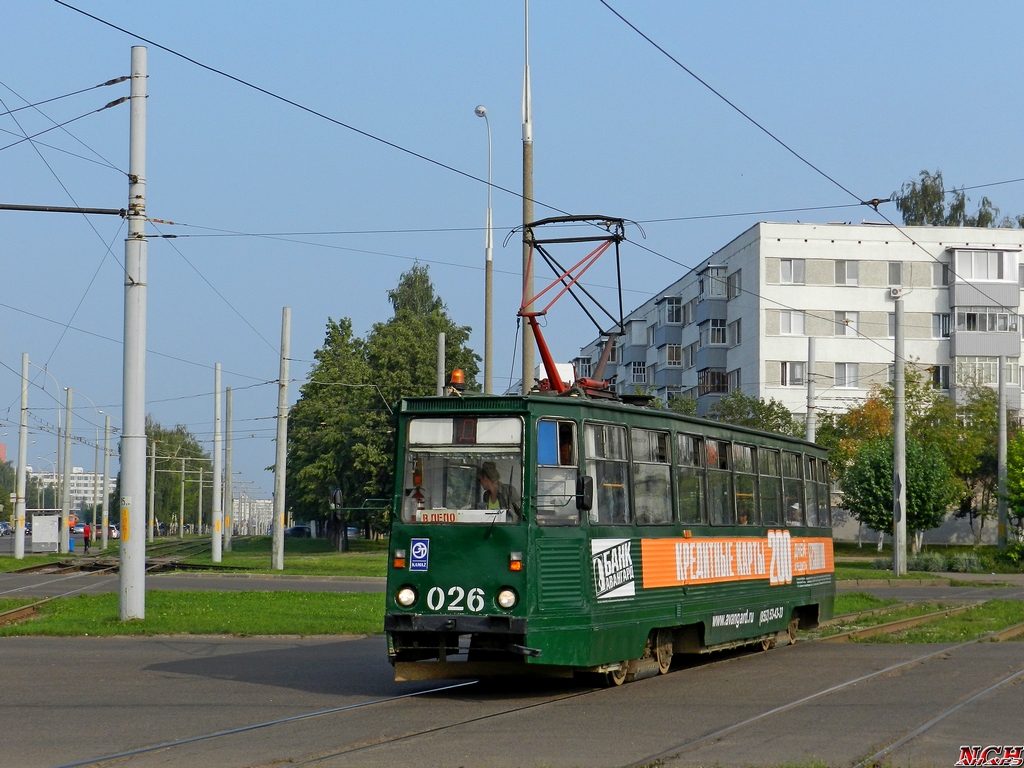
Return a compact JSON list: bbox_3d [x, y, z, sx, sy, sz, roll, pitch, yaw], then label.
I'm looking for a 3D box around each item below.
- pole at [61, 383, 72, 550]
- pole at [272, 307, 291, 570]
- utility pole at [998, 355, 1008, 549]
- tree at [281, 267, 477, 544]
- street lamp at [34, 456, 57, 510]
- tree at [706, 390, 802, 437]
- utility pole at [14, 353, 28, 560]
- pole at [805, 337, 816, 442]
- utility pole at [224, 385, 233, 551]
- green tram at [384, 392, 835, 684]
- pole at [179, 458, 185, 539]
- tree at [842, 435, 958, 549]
[{"bbox_3d":[-24.955,4.887,113.000,0.400,9.269,0.400,1,-4,0],"label":"pole"},{"bbox_3d":[-8.538,2.023,75.000,0.400,9.787,0.400,1,-4,0],"label":"pole"},{"bbox_3d":[23.932,3.337,98.000,0.390,9.451,0.390,1,-4,0],"label":"utility pole"},{"bbox_3d":[-7.918,1.437,123.000,11.740,17.488,10.500,1,-4,0],"label":"tree"},{"bbox_3d":[-63.569,15.106,275.000,2.400,10.390,0.400,1,-4,-7],"label":"street lamp"},{"bbox_3d":[11.693,4.051,97.000,4.822,7.571,4.800,1,-4,0],"label":"tree"},{"bbox_3d":[-22.612,3.352,93.000,0.410,9.524,0.410,1,-4,0],"label":"utility pole"},{"bbox_3d":[12.353,2.713,83.000,0.400,9.304,0.400,1,-4,0],"label":"pole"},{"bbox_3d":[-16.610,5.015,118.000,0.400,9.620,0.400,1,-4,0],"label":"utility pole"},{"bbox_3d":[2.082,2.267,28.156,2.500,3.170,15.000,-1,-4,21],"label":"green tram"},{"bbox_3d":[-35.643,12.436,218.000,0.360,8.507,0.360,1,-4,0],"label":"pole"},{"bbox_3d":[17.938,5.062,93.000,5.317,5.455,5.200,1,-4,0],"label":"tree"}]

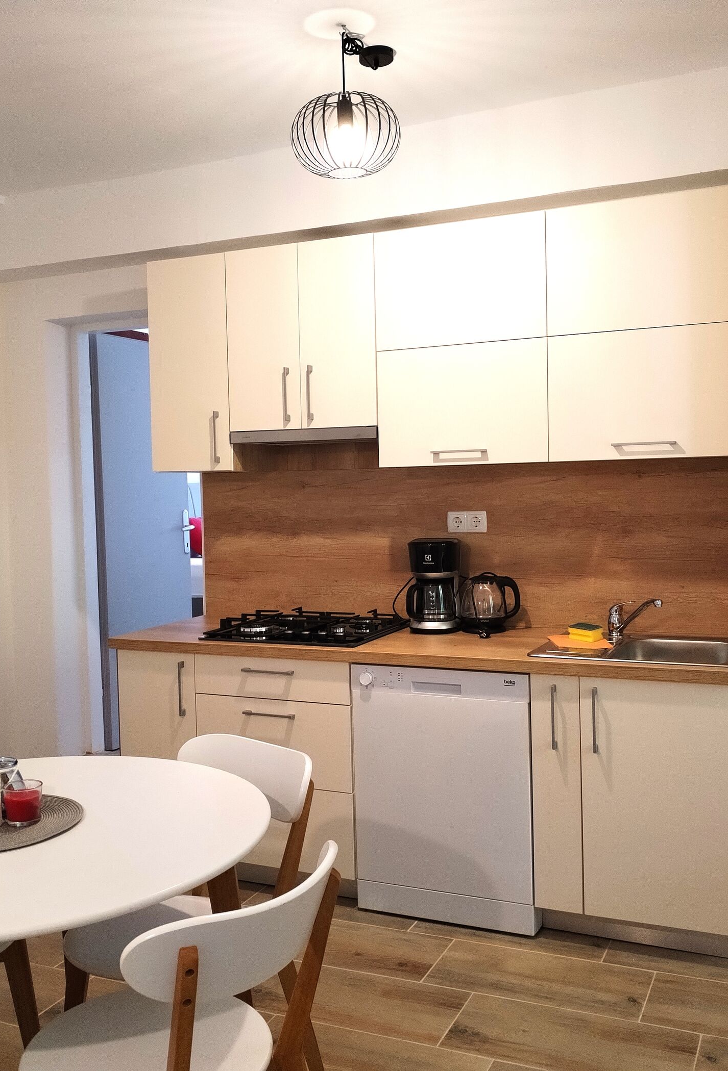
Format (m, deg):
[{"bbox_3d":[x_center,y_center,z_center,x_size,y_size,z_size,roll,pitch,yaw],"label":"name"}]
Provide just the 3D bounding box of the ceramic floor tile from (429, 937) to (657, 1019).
[{"bbox_3d":[0.494,1.253,3.030,0.602,0.010,0.297,0,3,24],"label":"ceramic floor tile"}]

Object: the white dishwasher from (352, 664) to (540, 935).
[{"bbox_3d":[0.360,0.809,3.656,0.597,0.816,0.585,0,3,24],"label":"white dishwasher"}]

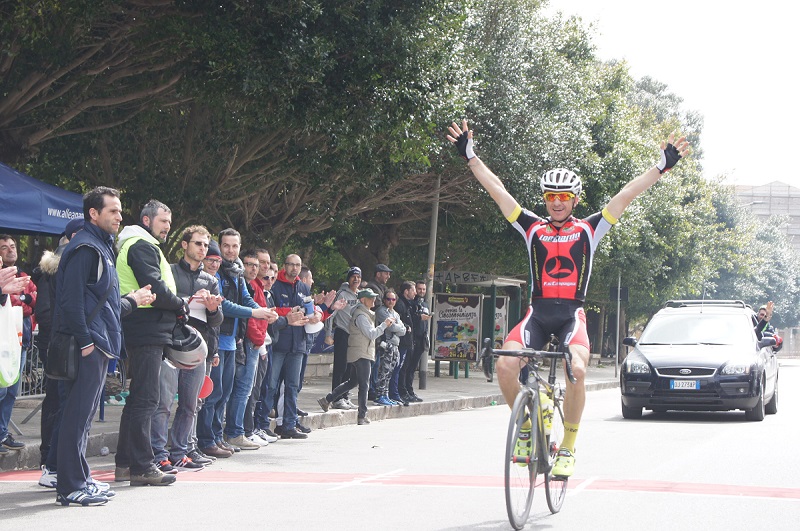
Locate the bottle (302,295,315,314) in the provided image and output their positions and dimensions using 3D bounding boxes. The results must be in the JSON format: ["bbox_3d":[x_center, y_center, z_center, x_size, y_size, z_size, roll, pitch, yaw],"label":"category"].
[{"bbox_3d":[-0.853,0.384,17.050,0.090,0.200,0.090,-12,-3,37],"label":"bottle"}]

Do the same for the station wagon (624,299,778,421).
[{"bbox_3d":[4.062,1.241,24.295,1.870,1.520,4.470,0,-3,15],"label":"station wagon"}]

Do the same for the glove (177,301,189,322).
[{"bbox_3d":[-1.357,0.287,11.350,0.090,0.150,0.100,0,-3,24],"label":"glove"}]

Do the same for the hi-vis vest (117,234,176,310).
[{"bbox_3d":[-1.589,0.044,11.450,0.360,0.480,0.470,0,-3,20],"label":"hi-vis vest"}]

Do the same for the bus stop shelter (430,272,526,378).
[{"bbox_3d":[1.800,1.457,42.750,1.650,2.500,3.200,0,-3,15],"label":"bus stop shelter"}]

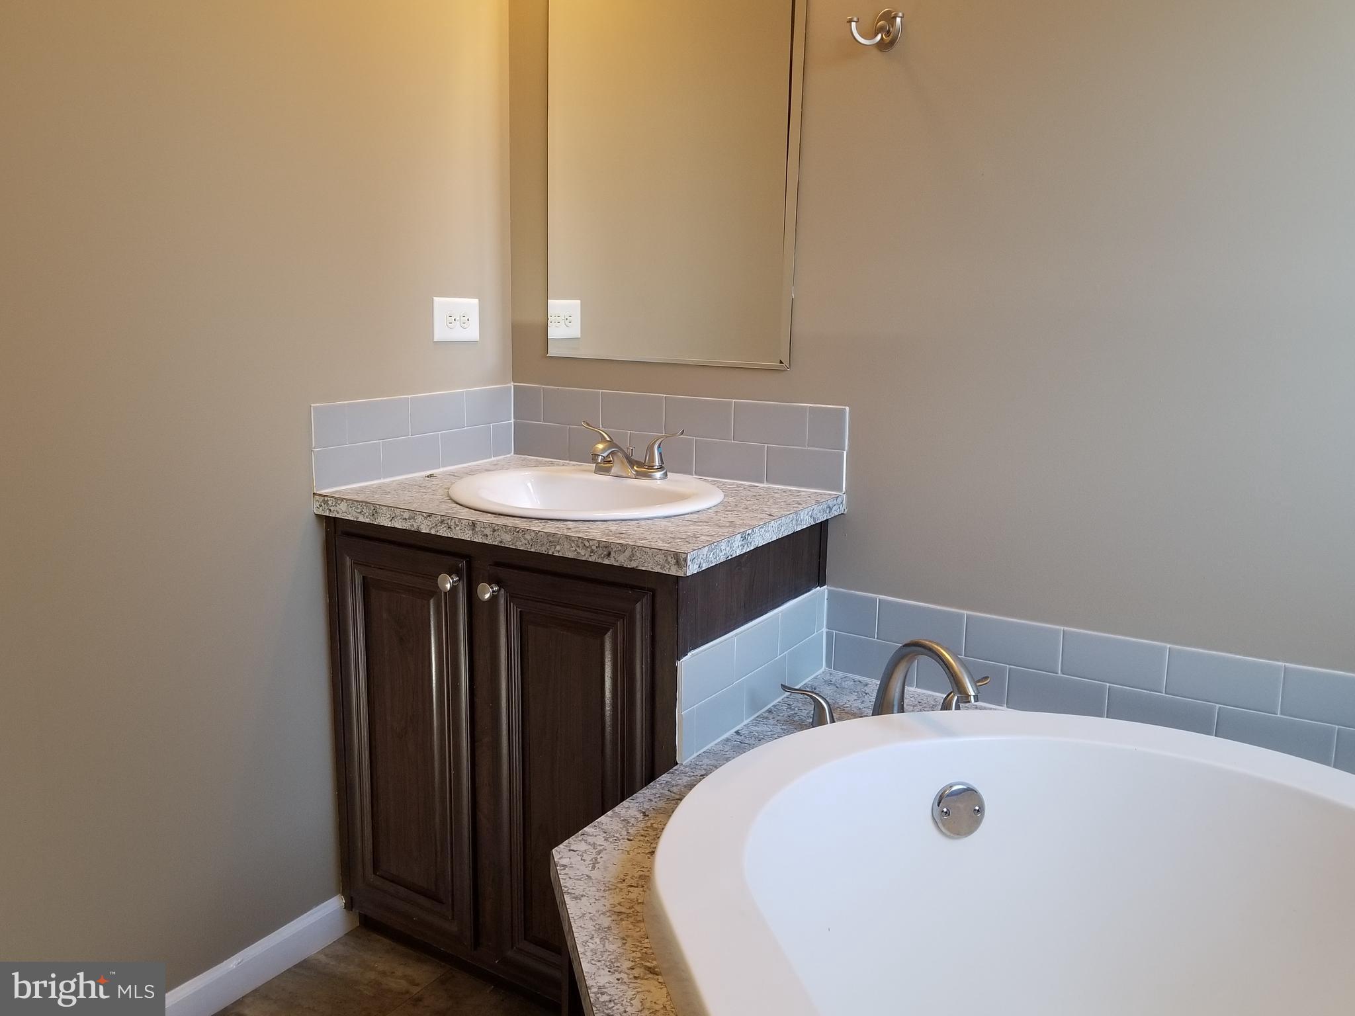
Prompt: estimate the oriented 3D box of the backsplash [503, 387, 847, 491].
[{"bbox_3d":[-0.025,-0.147,2.026,0.775,0.153,0.010,8,14,31],"label":"backsplash"}]

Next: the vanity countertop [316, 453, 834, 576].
[{"bbox_3d":[-0.170,-0.009,1.823,0.775,0.037,0.546,8,14,31],"label":"vanity countertop"}]

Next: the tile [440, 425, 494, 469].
[{"bbox_3d":[-0.436,-0.128,2.101,0.008,0.073,0.152,8,14,31],"label":"tile"}]

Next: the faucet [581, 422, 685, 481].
[{"bbox_3d":[-0.106,-0.102,1.871,0.236,0.094,0.140,8,13,32],"label":"faucet"}]

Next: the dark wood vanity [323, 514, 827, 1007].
[{"bbox_3d":[-0.182,0.421,1.923,0.746,0.847,0.535,8,14,31],"label":"dark wood vanity"}]

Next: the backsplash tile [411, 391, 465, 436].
[{"bbox_3d":[-0.476,-0.190,2.021,0.008,0.076,0.152,8,14,31],"label":"backsplash tile"}]

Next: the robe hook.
[{"bbox_3d":[0.324,-0.763,1.608,0.094,0.066,0.064,8,13,32],"label":"robe hook"}]

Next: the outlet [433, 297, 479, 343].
[{"bbox_3d":[-0.436,-0.371,2.010,0.007,0.084,0.130,7,13,29],"label":"outlet"}]

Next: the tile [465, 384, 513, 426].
[{"bbox_3d":[-0.398,-0.215,2.145,0.008,0.076,0.140,8,14,31],"label":"tile"}]

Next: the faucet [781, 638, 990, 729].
[{"bbox_3d":[0.355,0.281,1.498,0.330,0.177,0.265,-2,12,-14],"label":"faucet"}]

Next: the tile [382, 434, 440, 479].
[{"bbox_3d":[-0.520,-0.103,1.980,0.010,0.072,0.152,8,14,31],"label":"tile"}]

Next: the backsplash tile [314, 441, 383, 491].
[{"bbox_3d":[-0.585,-0.075,1.809,0.008,0.073,0.152,7,13,29],"label":"backsplash tile"}]

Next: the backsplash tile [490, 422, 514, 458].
[{"bbox_3d":[-0.379,-0.147,2.202,0.010,0.072,0.067,8,14,31],"label":"backsplash tile"}]

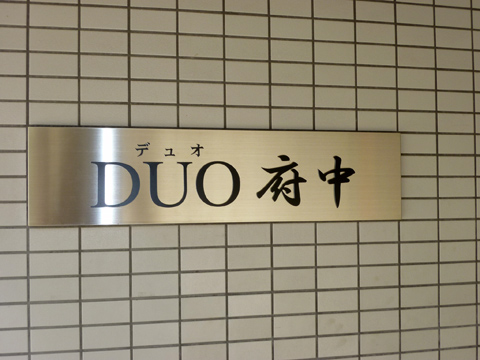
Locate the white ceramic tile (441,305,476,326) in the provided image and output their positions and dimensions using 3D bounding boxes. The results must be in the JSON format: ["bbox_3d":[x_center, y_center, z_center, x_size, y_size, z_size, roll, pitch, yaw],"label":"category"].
[{"bbox_3d":[0.508,0.316,1.358,0.095,0.045,0.008,0,-2,-13],"label":"white ceramic tile"}]

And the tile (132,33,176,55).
[{"bbox_3d":[-0.180,-0.282,1.219,0.095,0.045,0.008,0,-2,-13],"label":"tile"}]

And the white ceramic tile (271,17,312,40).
[{"bbox_3d":[0.112,-0.333,1.286,0.095,0.045,0.008,0,-2,-13],"label":"white ceramic tile"}]

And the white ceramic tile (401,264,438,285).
[{"bbox_3d":[0.410,0.216,1.337,0.095,0.045,0.008,0,-1,-13],"label":"white ceramic tile"}]

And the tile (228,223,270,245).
[{"bbox_3d":[0.018,0.117,1.252,0.096,0.045,0.009,0,-2,-13],"label":"tile"}]

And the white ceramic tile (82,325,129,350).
[{"bbox_3d":[-0.273,0.318,1.181,0.096,0.045,0.009,0,-2,-13],"label":"white ceramic tile"}]

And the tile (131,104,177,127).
[{"bbox_3d":[-0.179,-0.132,1.215,0.096,0.045,0.009,0,-2,-13],"label":"tile"}]

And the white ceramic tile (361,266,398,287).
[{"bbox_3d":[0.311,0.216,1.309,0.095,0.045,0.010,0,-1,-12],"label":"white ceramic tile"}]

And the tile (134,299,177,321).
[{"bbox_3d":[-0.175,0.268,1.206,0.095,0.045,0.008,0,-1,-13],"label":"tile"}]

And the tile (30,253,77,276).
[{"bbox_3d":[-0.371,0.169,1.163,0.095,0.045,0.008,0,-1,-13],"label":"tile"}]

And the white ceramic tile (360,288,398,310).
[{"bbox_3d":[0.313,0.267,1.315,0.095,0.045,0.008,0,-1,-13],"label":"white ceramic tile"}]

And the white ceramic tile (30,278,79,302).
[{"bbox_3d":[-0.371,0.218,1.161,0.095,0.045,0.008,0,-2,-13],"label":"white ceramic tile"}]

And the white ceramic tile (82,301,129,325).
[{"bbox_3d":[-0.272,0.268,1.183,0.095,0.045,0.008,0,-1,-13],"label":"white ceramic tile"}]

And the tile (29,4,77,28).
[{"bbox_3d":[-0.375,-0.331,1.176,0.095,0.045,0.008,0,-1,-13],"label":"tile"}]

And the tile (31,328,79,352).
[{"bbox_3d":[-0.370,0.318,1.159,0.095,0.045,0.008,0,-2,-13],"label":"tile"}]

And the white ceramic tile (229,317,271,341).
[{"bbox_3d":[0.020,0.317,1.247,0.096,0.045,0.009,0,-2,-13],"label":"white ceramic tile"}]

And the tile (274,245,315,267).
[{"bbox_3d":[0.116,0.167,1.272,0.095,0.045,0.008,0,-2,-13],"label":"tile"}]

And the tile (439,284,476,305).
[{"bbox_3d":[0.508,0.266,1.358,0.095,0.045,0.008,0,-1,-13],"label":"tile"}]

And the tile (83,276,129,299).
[{"bbox_3d":[-0.274,0.218,1.184,0.096,0.045,0.009,0,-2,-13],"label":"tile"}]

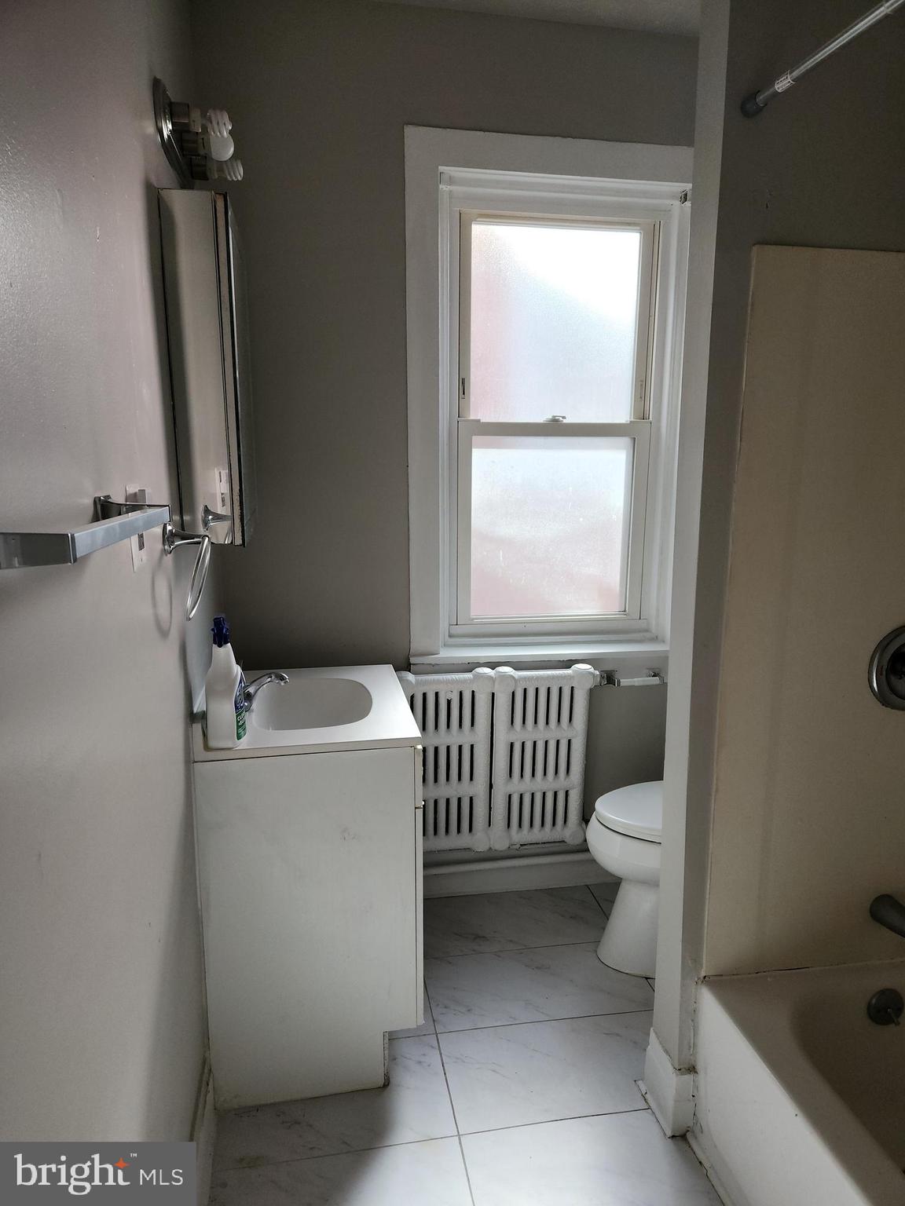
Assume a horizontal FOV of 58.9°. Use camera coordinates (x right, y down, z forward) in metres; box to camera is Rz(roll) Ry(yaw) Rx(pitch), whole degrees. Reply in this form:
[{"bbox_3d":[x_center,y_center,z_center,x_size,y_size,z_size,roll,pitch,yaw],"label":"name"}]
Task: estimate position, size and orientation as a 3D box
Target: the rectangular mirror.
[{"bbox_3d":[-0.520,-0.476,1.774,0.120,0.655,0.512,-2,10,-10],"label":"rectangular mirror"}]

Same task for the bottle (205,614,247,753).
[{"bbox_3d":[-0.452,0.152,1.632,0.065,0.262,0.110,1,10,4],"label":"bottle"}]

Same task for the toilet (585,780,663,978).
[{"bbox_3d":[0.723,0.623,2.288,0.710,0.740,0.430,-2,10,-9],"label":"toilet"}]

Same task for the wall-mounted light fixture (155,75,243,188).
[{"bbox_3d":[-0.497,-0.917,1.617,0.134,0.123,0.457,-2,10,-10],"label":"wall-mounted light fixture"}]

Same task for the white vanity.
[{"bbox_3d":[-0.341,0.631,1.997,0.461,0.822,0.637,-2,10,-10],"label":"white vanity"}]

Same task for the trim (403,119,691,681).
[{"bbox_3d":[0.330,-0.566,2.413,0.936,1.529,0.110,-2,10,-9],"label":"trim"}]

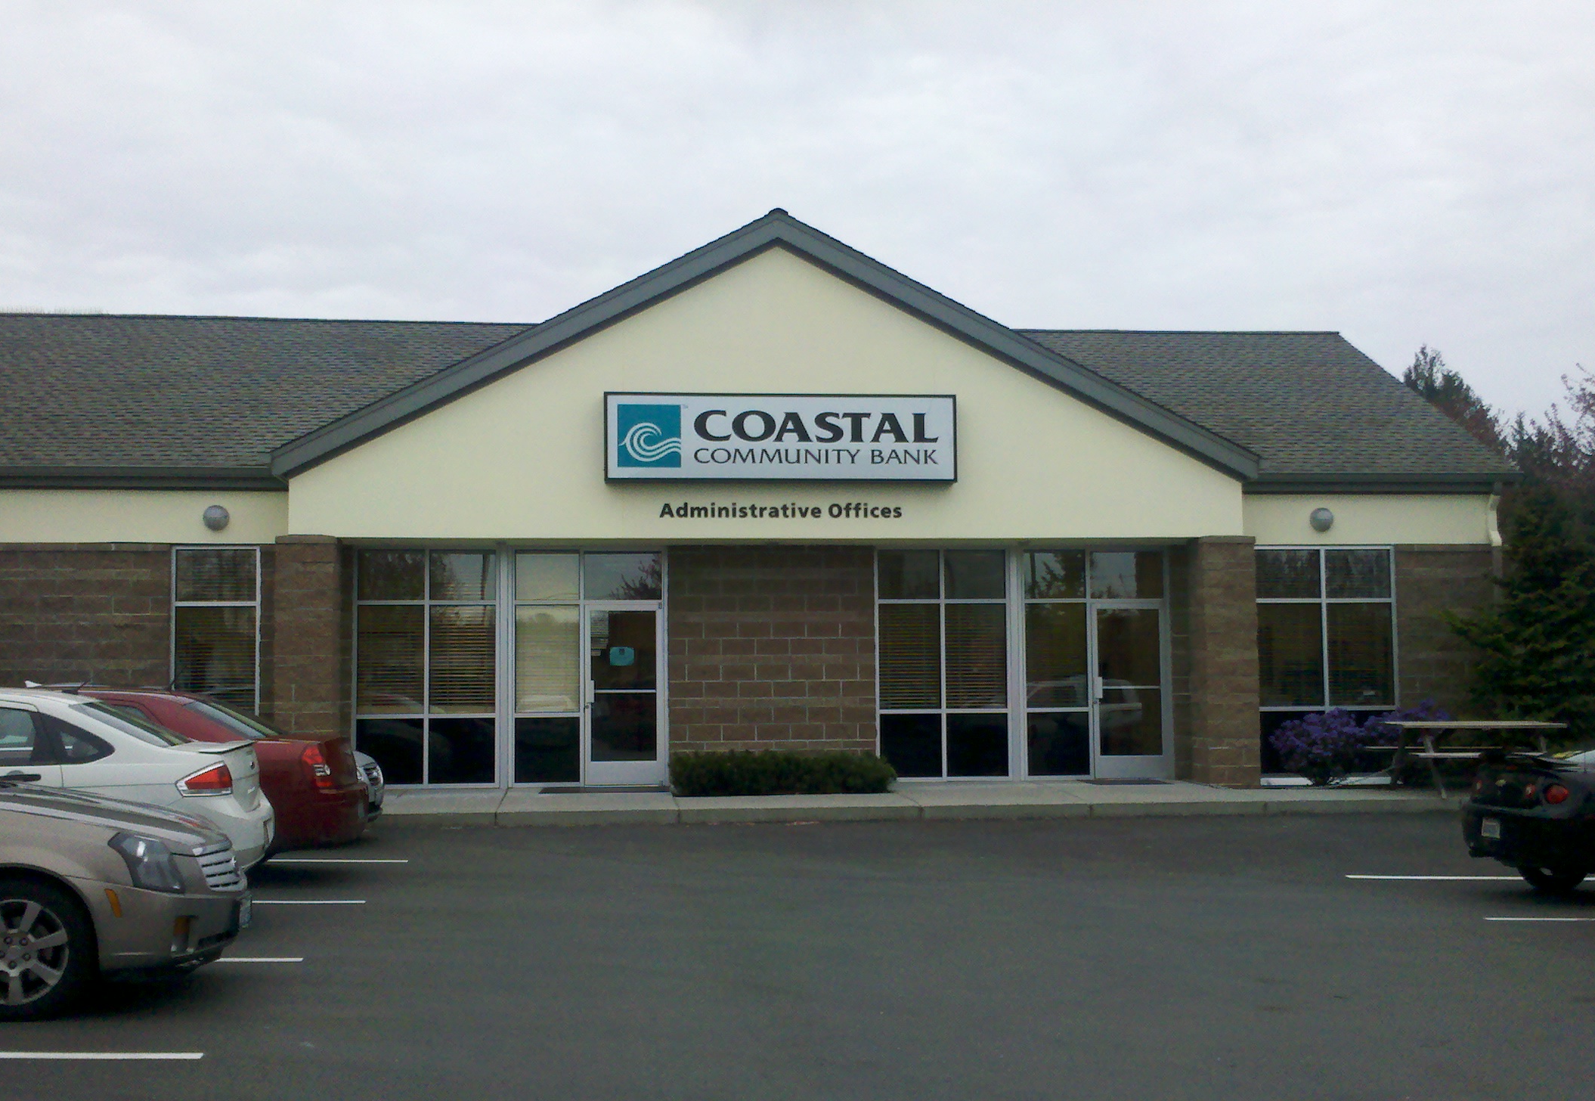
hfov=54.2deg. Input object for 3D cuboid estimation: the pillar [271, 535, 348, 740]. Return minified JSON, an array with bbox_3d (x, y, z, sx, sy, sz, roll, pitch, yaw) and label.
[{"bbox_3d":[-5.291,1.288,16.935,0.640,2.860,0.630,0,-4,-6],"label":"pillar"}]

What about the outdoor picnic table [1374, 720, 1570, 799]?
[{"bbox_3d":[7.580,2.309,17.484,1.850,0.760,1.500,0,-4,-1],"label":"outdoor picnic table"}]

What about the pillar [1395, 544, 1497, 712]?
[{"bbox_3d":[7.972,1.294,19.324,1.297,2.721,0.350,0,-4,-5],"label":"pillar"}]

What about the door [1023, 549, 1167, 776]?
[{"bbox_3d":[3.636,1.381,18.913,1.820,2.780,0.120,0,-4,-6],"label":"door"}]

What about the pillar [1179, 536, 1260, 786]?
[{"bbox_3d":[5.105,1.333,18.647,0.651,2.941,0.580,0,-4,-5],"label":"pillar"}]

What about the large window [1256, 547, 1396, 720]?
[{"bbox_3d":[6.446,1.281,19.066,1.781,2.653,0.140,0,-4,-5],"label":"large window"}]

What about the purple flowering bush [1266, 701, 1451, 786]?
[{"bbox_3d":[6.665,2.275,18.383,2.100,0.980,1.150,0,-4,-6],"label":"purple flowering bush"}]

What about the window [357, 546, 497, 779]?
[{"bbox_3d":[-4.289,1.359,18.058,1.650,2.714,0.140,0,-4,-5],"label":"window"}]

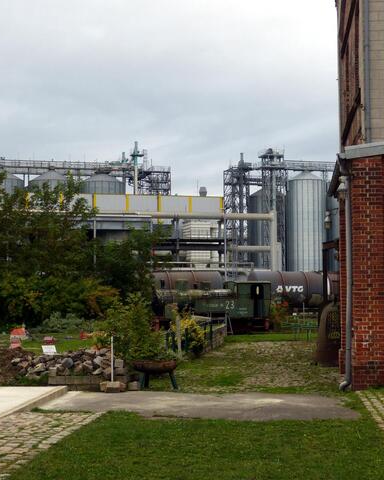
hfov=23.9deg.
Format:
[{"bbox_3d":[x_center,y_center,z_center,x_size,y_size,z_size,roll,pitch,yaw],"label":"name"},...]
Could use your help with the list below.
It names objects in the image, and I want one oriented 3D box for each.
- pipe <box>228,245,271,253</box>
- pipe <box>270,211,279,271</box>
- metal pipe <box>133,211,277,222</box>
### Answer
[{"bbox_3d":[6.093,0.901,96.000,4.500,0.620,0.620,0,-4,0],"label":"pipe"},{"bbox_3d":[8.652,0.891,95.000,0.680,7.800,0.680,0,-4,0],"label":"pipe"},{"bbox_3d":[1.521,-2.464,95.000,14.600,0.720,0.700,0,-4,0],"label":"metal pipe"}]

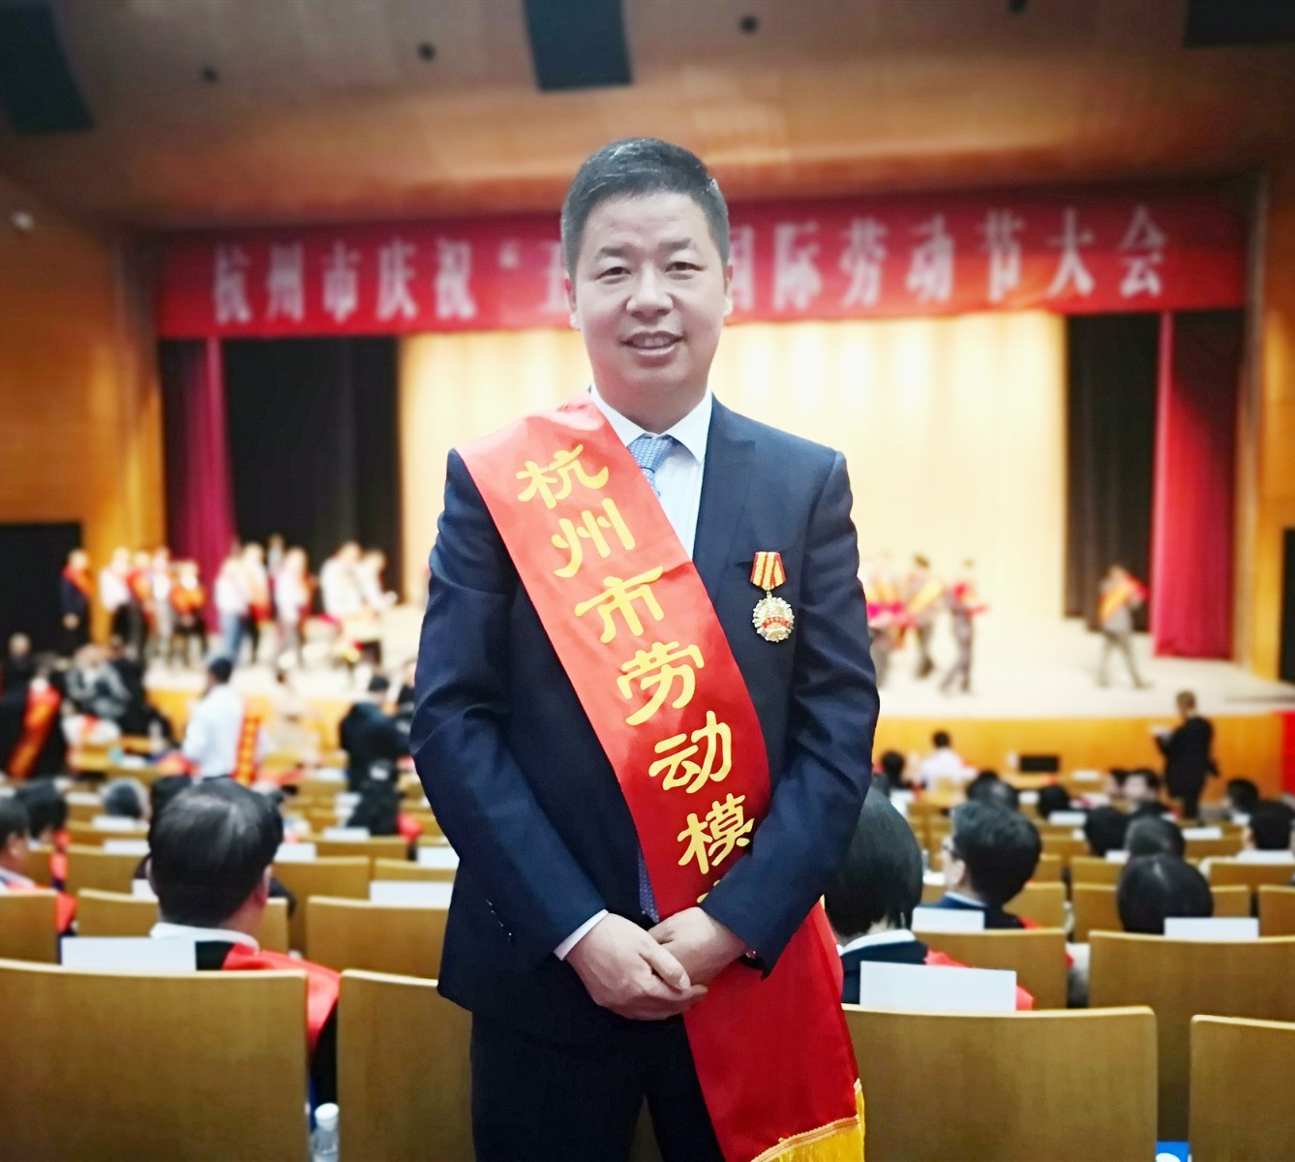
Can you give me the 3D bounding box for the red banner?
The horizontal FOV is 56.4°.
[{"bbox_3d":[0.244,-4.887,19.000,17.100,1.800,0.100,0,5,8],"label":"red banner"}]

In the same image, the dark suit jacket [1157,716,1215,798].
[{"bbox_3d":[5.087,1.661,11.400,0.360,0.780,0.500,3,6,35],"label":"dark suit jacket"}]

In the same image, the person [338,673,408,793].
[{"bbox_3d":[-2.082,1.542,9.275,0.500,1.680,0.520,-5,7,-45],"label":"person"}]

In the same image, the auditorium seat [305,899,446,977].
[{"bbox_3d":[-0.448,1.130,2.894,0.530,0.930,0.600,0,5,7],"label":"auditorium seat"}]

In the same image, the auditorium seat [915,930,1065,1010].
[{"bbox_3d":[0.625,1.136,2.770,0.530,0.930,0.600,0,5,7],"label":"auditorium seat"}]

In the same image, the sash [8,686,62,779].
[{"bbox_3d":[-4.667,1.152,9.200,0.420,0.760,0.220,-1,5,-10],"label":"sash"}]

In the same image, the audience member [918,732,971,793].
[{"bbox_3d":[2.859,2.062,11.776,0.500,1.280,0.700,0,5,4],"label":"audience member"}]

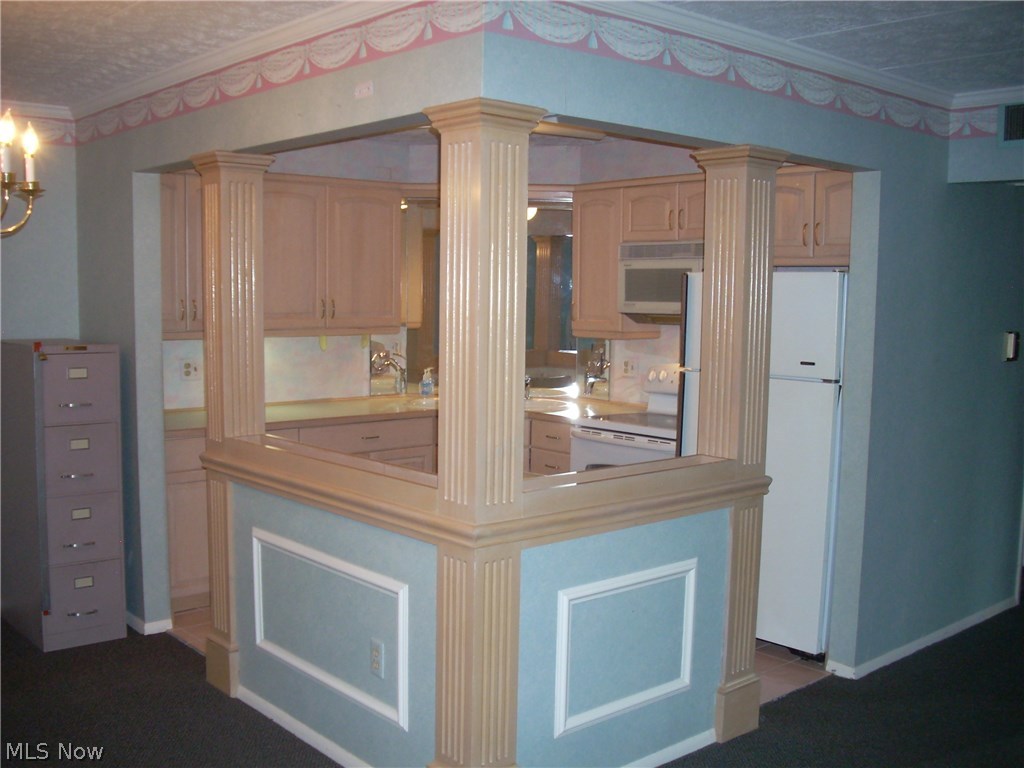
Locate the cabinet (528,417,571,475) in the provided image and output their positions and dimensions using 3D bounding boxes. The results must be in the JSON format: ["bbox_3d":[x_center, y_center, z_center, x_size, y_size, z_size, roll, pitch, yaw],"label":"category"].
[{"bbox_3d":[0.433,0.616,6.110,0.620,0.890,0.365,-4,7,-42],"label":"cabinet"}]

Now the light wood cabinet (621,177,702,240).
[{"bbox_3d":[0.950,-0.891,5.655,0.330,0.320,0.760,-4,7,-42],"label":"light wood cabinet"}]

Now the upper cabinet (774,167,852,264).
[{"bbox_3d":[1.468,-0.772,5.081,0.330,0.456,0.780,-4,7,-42],"label":"upper cabinet"}]

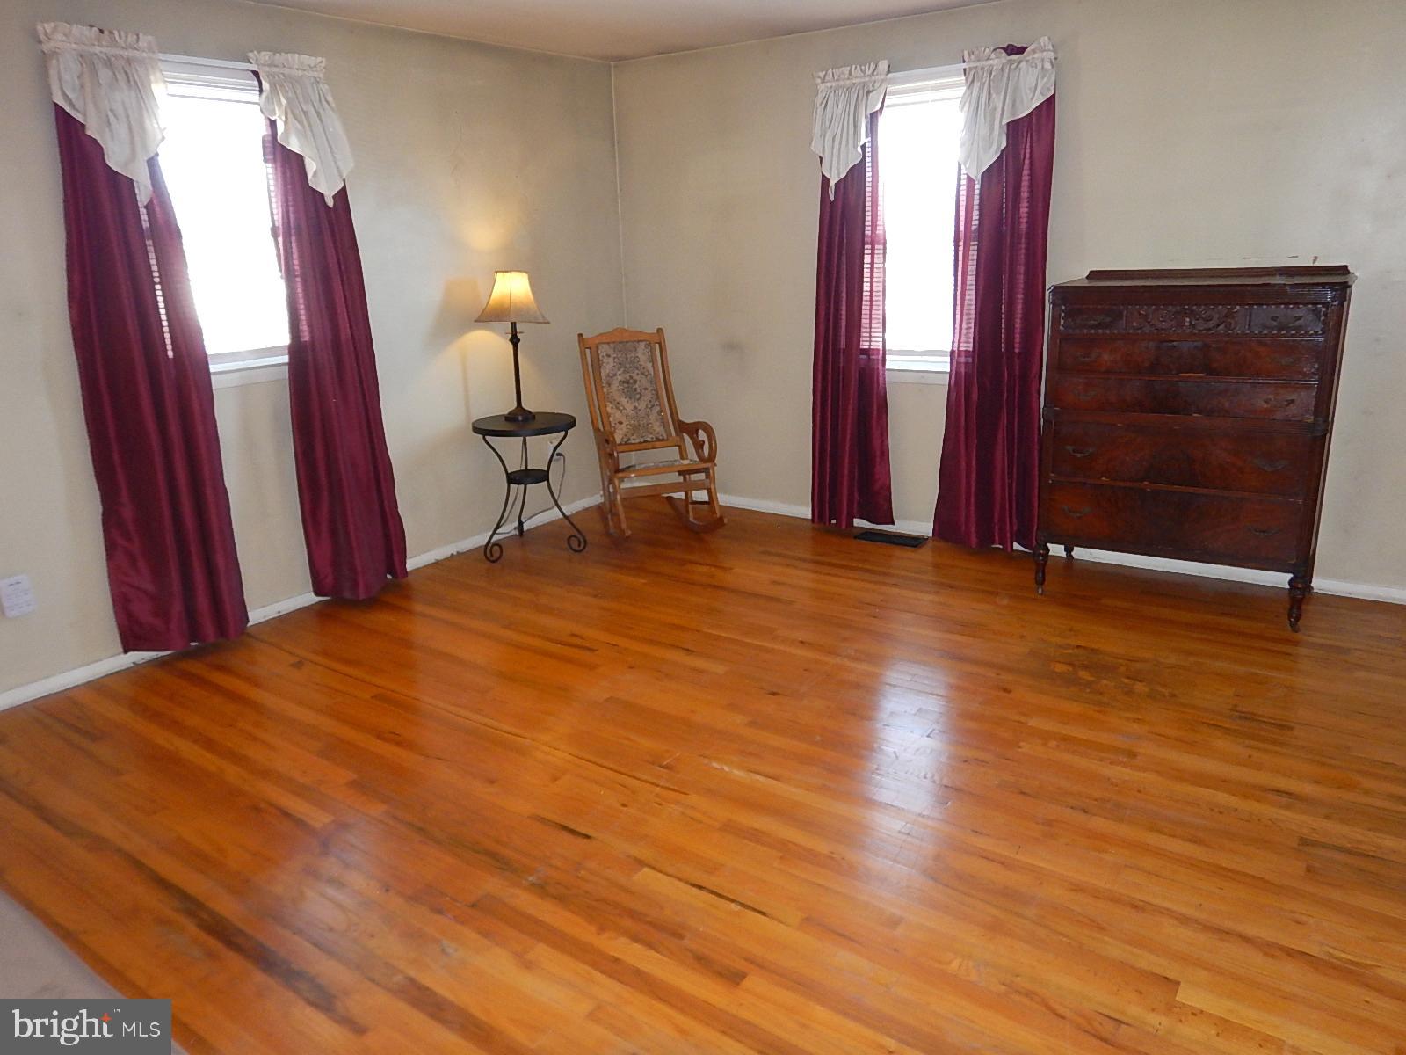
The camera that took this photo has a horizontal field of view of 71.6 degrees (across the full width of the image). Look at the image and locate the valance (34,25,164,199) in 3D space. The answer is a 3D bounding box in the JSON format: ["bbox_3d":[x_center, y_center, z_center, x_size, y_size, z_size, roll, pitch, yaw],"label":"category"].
[{"bbox_3d":[-2.014,-1.406,3.364,0.090,0.580,0.410,9,20,34],"label":"valance"}]

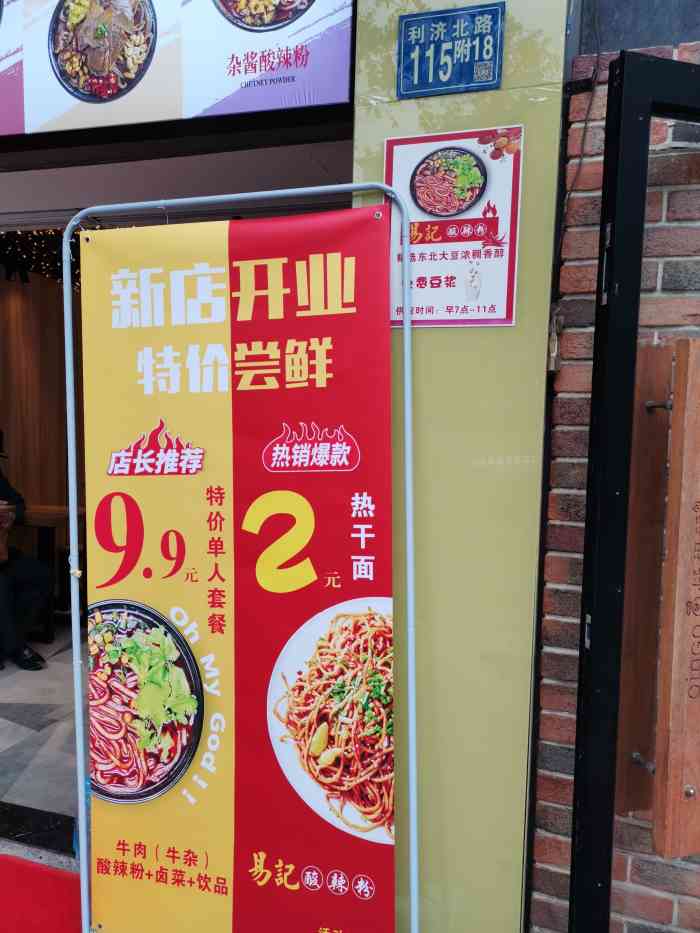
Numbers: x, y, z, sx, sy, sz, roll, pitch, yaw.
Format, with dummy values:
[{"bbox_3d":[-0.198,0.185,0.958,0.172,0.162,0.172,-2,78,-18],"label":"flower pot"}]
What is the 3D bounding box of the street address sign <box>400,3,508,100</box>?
[{"bbox_3d":[0.224,-0.939,1.585,0.239,0.188,0.012,3,4,16],"label":"street address sign"}]

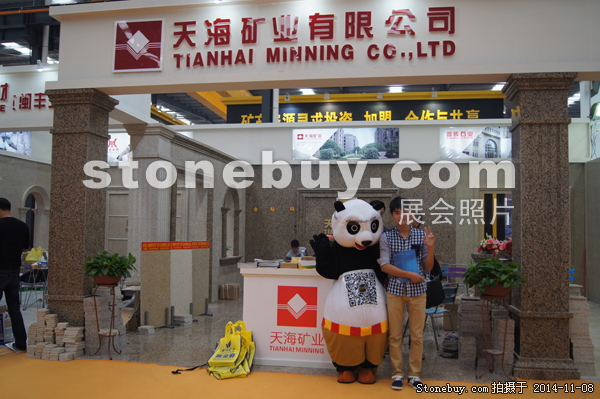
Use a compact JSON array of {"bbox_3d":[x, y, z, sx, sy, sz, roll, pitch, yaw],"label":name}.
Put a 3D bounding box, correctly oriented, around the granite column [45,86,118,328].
[{"bbox_3d":[-2.612,0.232,6.539,0.615,2.994,0.615,0,-3,10],"label":"granite column"}]

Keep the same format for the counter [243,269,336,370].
[{"bbox_3d":[0.020,1.246,5.970,1.220,1.000,0.550,0,-3,10],"label":"counter"}]

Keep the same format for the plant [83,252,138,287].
[{"bbox_3d":[-2.092,0.776,6.100,0.580,0.380,0.520,0,-3,10],"label":"plant"}]

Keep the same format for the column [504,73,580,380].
[{"bbox_3d":[2.465,0.259,5.667,0.615,2.994,0.615,0,-3,10],"label":"column"}]

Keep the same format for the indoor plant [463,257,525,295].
[{"bbox_3d":[1.915,0.778,5.440,0.610,0.370,0.530,0,-3,10],"label":"indoor plant"}]

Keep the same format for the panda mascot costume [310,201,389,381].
[{"bbox_3d":[0.483,0.858,5.296,0.720,1.720,0.630,1,-3,-9],"label":"panda mascot costume"}]

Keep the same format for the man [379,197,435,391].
[{"bbox_3d":[0.992,0.841,5.110,0.512,1.734,0.423,0,-3,11],"label":"man"}]

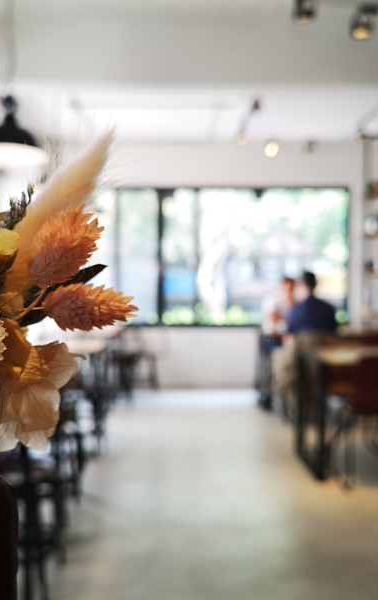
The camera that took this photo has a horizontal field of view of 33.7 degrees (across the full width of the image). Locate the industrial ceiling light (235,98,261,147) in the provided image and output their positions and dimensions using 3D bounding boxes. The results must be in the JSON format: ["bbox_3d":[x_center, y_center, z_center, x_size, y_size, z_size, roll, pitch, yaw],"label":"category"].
[{"bbox_3d":[0.619,-1.790,6.345,0.170,0.240,1.200,0,2,0],"label":"industrial ceiling light"}]

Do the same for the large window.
[{"bbox_3d":[0.380,-0.516,7.438,3.080,1.660,0.100,0,2,0],"label":"large window"}]

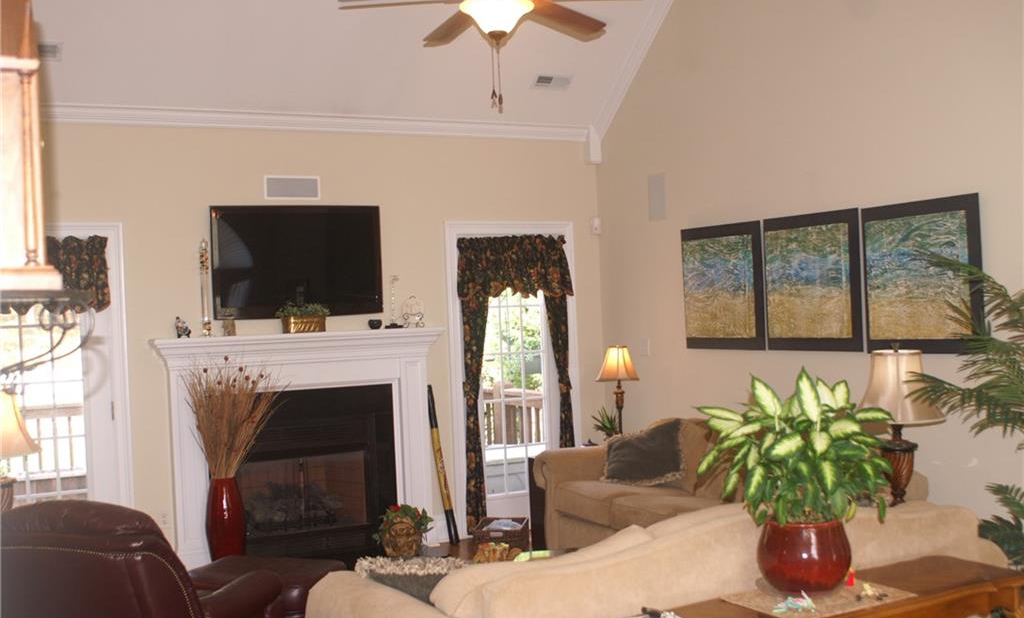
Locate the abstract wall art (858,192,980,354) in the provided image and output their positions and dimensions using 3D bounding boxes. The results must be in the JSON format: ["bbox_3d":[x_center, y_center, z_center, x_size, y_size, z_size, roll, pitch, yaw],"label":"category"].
[{"bbox_3d":[1.923,-0.150,5.216,0.035,0.712,0.710,-2,0,-26],"label":"abstract wall art"}]

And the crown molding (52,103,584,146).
[{"bbox_3d":[-1.116,-1.171,7.065,3.700,0.090,0.080,-2,0,-26],"label":"crown molding"}]

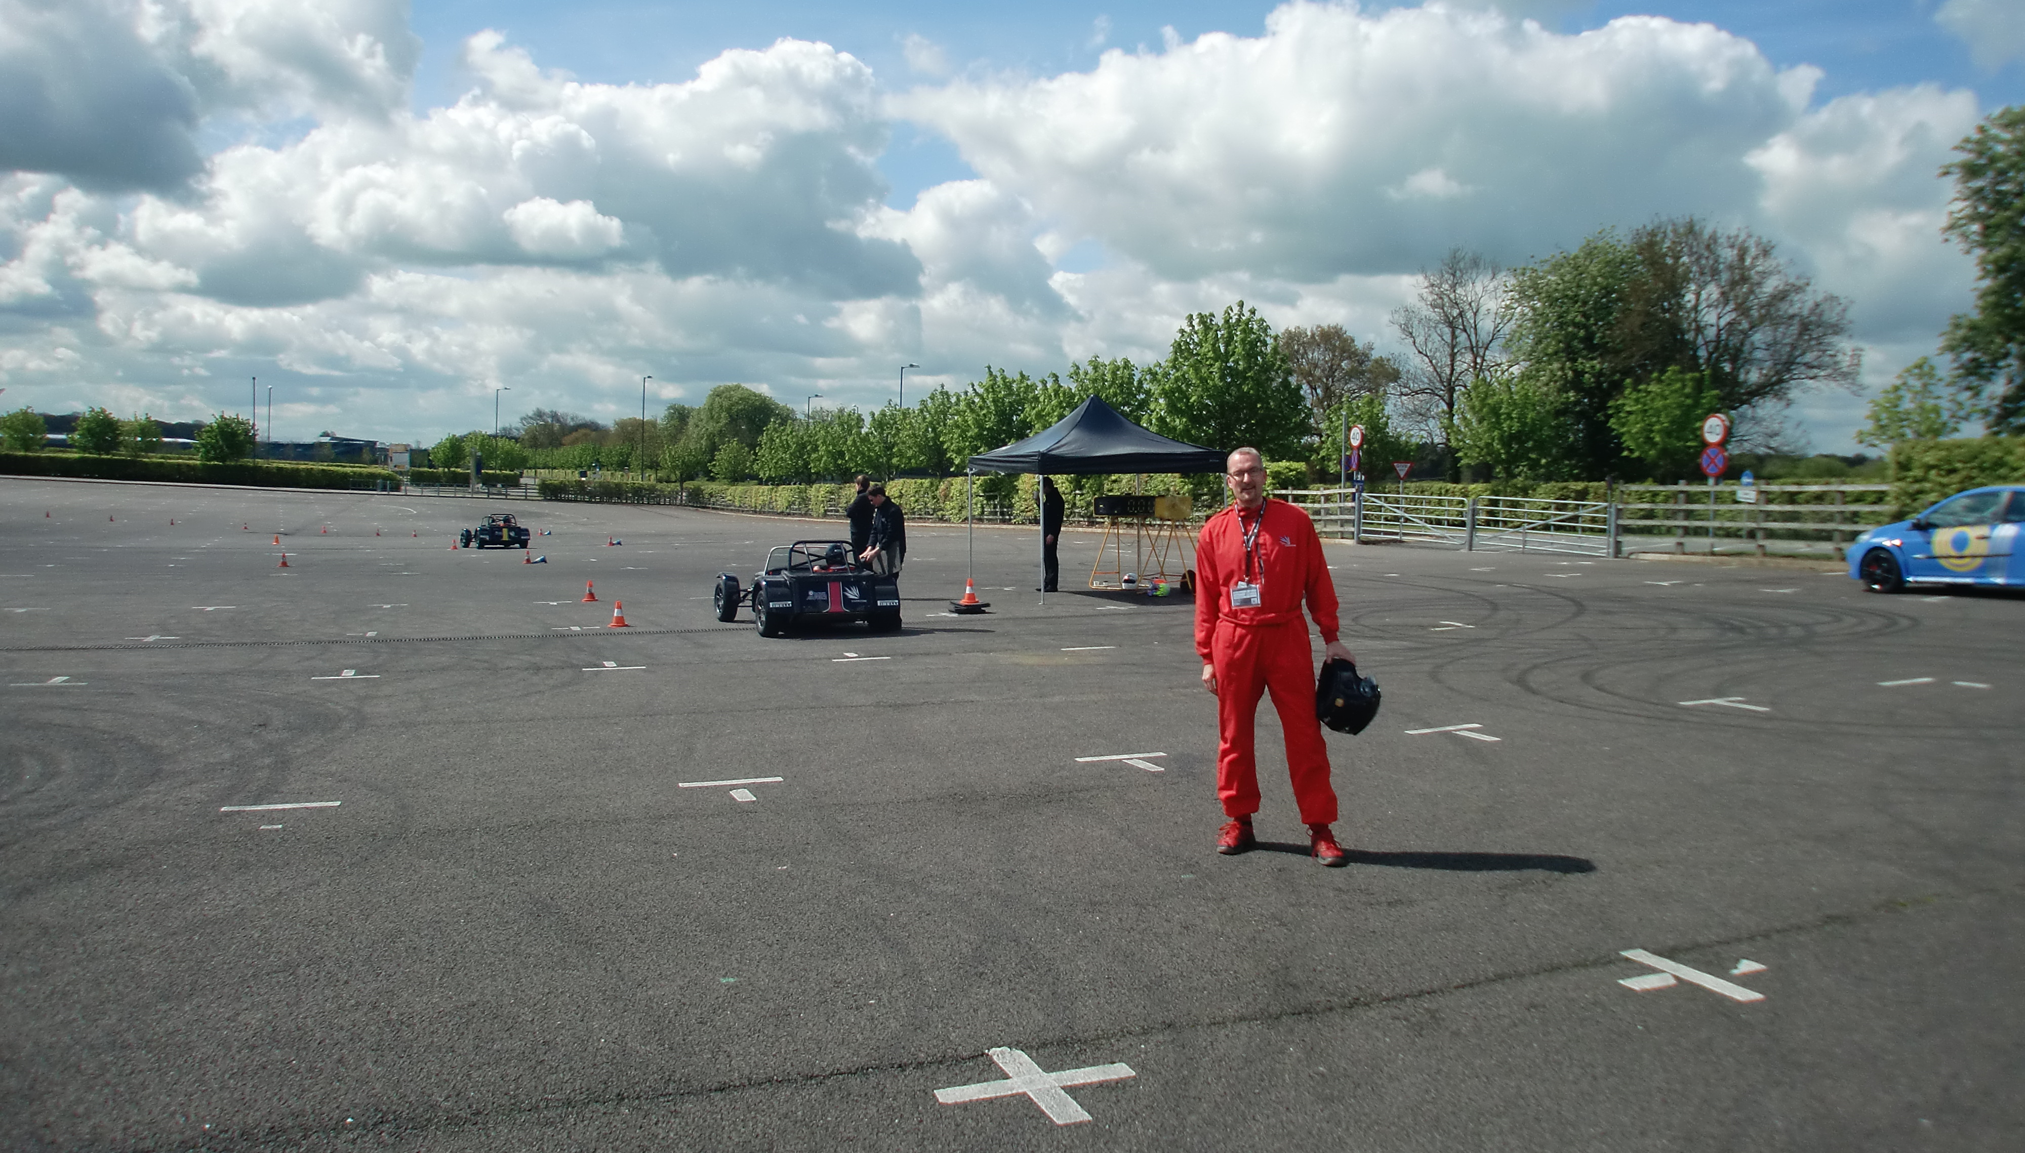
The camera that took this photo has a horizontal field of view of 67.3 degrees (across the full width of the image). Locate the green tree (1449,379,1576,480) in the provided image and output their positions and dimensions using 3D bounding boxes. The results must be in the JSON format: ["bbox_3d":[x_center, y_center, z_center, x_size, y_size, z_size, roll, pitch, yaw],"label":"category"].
[{"bbox_3d":[16.683,-4.138,51.000,4.000,5.040,4.000,0,3,0],"label":"green tree"}]

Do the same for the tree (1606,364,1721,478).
[{"bbox_3d":[19.737,-3.828,46.000,3.300,5.024,3.300,0,3,0],"label":"tree"}]

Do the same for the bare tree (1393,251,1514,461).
[{"bbox_3d":[23.175,-10.193,80.000,7.000,13.500,7.000,0,3,0],"label":"bare tree"}]

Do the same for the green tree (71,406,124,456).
[{"bbox_3d":[-73.411,-11.294,122.000,4.300,4.800,4.200,0,3,0],"label":"green tree"}]

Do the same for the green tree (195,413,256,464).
[{"bbox_3d":[-54.335,-8.956,105.000,4.100,4.696,4.100,0,3,0],"label":"green tree"}]

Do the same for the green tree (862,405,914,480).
[{"bbox_3d":[-6.450,-6.163,79.000,2.800,5.834,2.900,0,3,0],"label":"green tree"}]

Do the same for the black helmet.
[{"bbox_3d":[1.511,0.542,6.850,0.270,0.330,0.250,18,0,-3],"label":"black helmet"}]

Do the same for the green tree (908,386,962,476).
[{"bbox_3d":[-3.607,-5.998,73.000,3.000,6.302,3.100,0,3,0],"label":"green tree"}]

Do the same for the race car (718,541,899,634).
[{"bbox_3d":[-2.532,0.043,18.418,1.580,1.080,3.200,-2,4,-22],"label":"race car"}]

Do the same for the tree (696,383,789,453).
[{"bbox_3d":[-27.650,-14.026,155.000,10.500,11.124,10.500,0,3,0],"label":"tree"}]

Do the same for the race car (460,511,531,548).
[{"bbox_3d":[-16.035,-1.393,47.000,1.575,1.080,3.100,-2,4,-29],"label":"race car"}]

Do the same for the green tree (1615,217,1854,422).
[{"bbox_3d":[32.359,-9.336,68.000,10.200,13.509,10.000,0,3,0],"label":"green tree"}]

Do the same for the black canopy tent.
[{"bbox_3d":[1.259,-1.222,23.500,3.000,3.100,3.000,-1,4,-22],"label":"black canopy tent"}]

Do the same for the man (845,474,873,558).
[{"bbox_3d":[-2.194,-0.577,22.200,0.420,1.800,0.520,3,4,41],"label":"man"}]

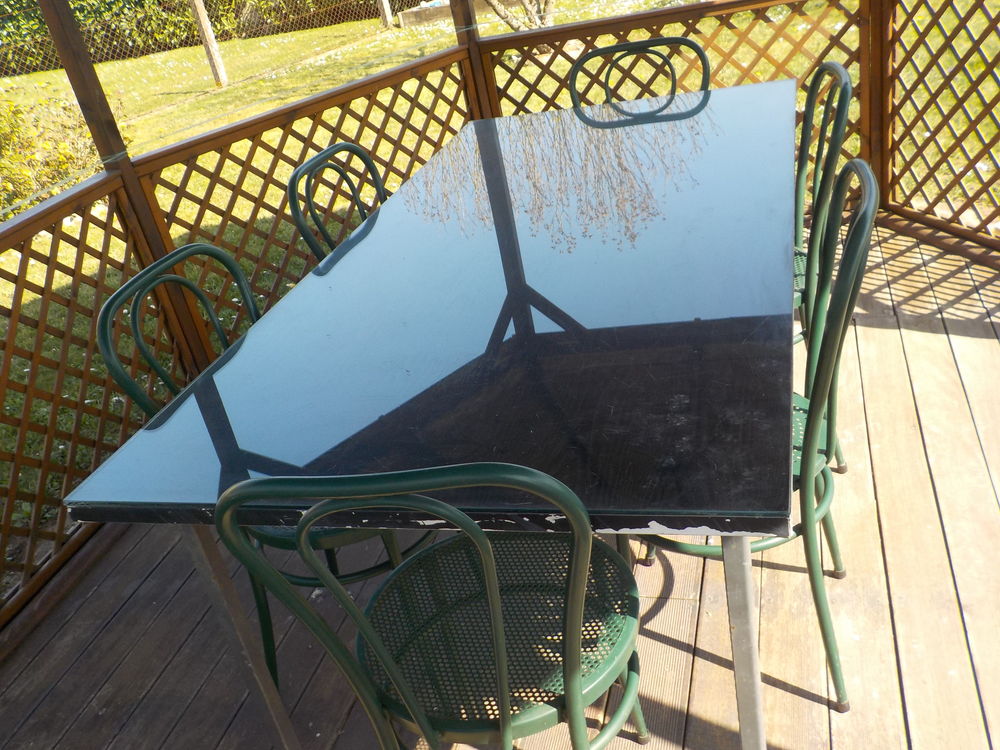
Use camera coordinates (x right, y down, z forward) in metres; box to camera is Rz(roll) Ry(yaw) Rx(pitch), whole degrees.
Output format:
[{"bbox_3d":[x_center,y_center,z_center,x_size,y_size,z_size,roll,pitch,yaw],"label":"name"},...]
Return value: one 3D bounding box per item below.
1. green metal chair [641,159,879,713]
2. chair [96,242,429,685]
[{"bbox_3d":[0.393,0.113,1.480,0.464,0.888,0.412,-1,31,21],"label":"green metal chair"},{"bbox_3d":[-0.335,0.184,1.664,0.464,0.888,0.412,-3,30,19],"label":"chair"}]

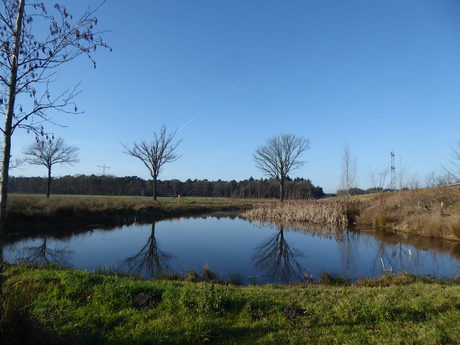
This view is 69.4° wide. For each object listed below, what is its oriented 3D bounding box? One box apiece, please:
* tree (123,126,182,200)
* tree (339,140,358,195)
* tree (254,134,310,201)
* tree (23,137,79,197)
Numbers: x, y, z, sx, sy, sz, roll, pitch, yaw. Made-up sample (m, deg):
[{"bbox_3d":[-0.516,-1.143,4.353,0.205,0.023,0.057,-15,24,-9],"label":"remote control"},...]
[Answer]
[{"bbox_3d":[-13.764,-1.554,59.000,10.440,13.230,9.610,2,-4,-13],"label":"tree"},{"bbox_3d":[16.409,-0.312,46.000,2.710,8.380,2.580,0,-4,20],"label":"tree"},{"bbox_3d":[9.999,-0.922,64.500,11.040,13.690,10.480,0,-4,9],"label":"tree"},{"bbox_3d":[-29.097,-0.813,54.000,9.080,10.080,8.630,3,-5,-28],"label":"tree"}]

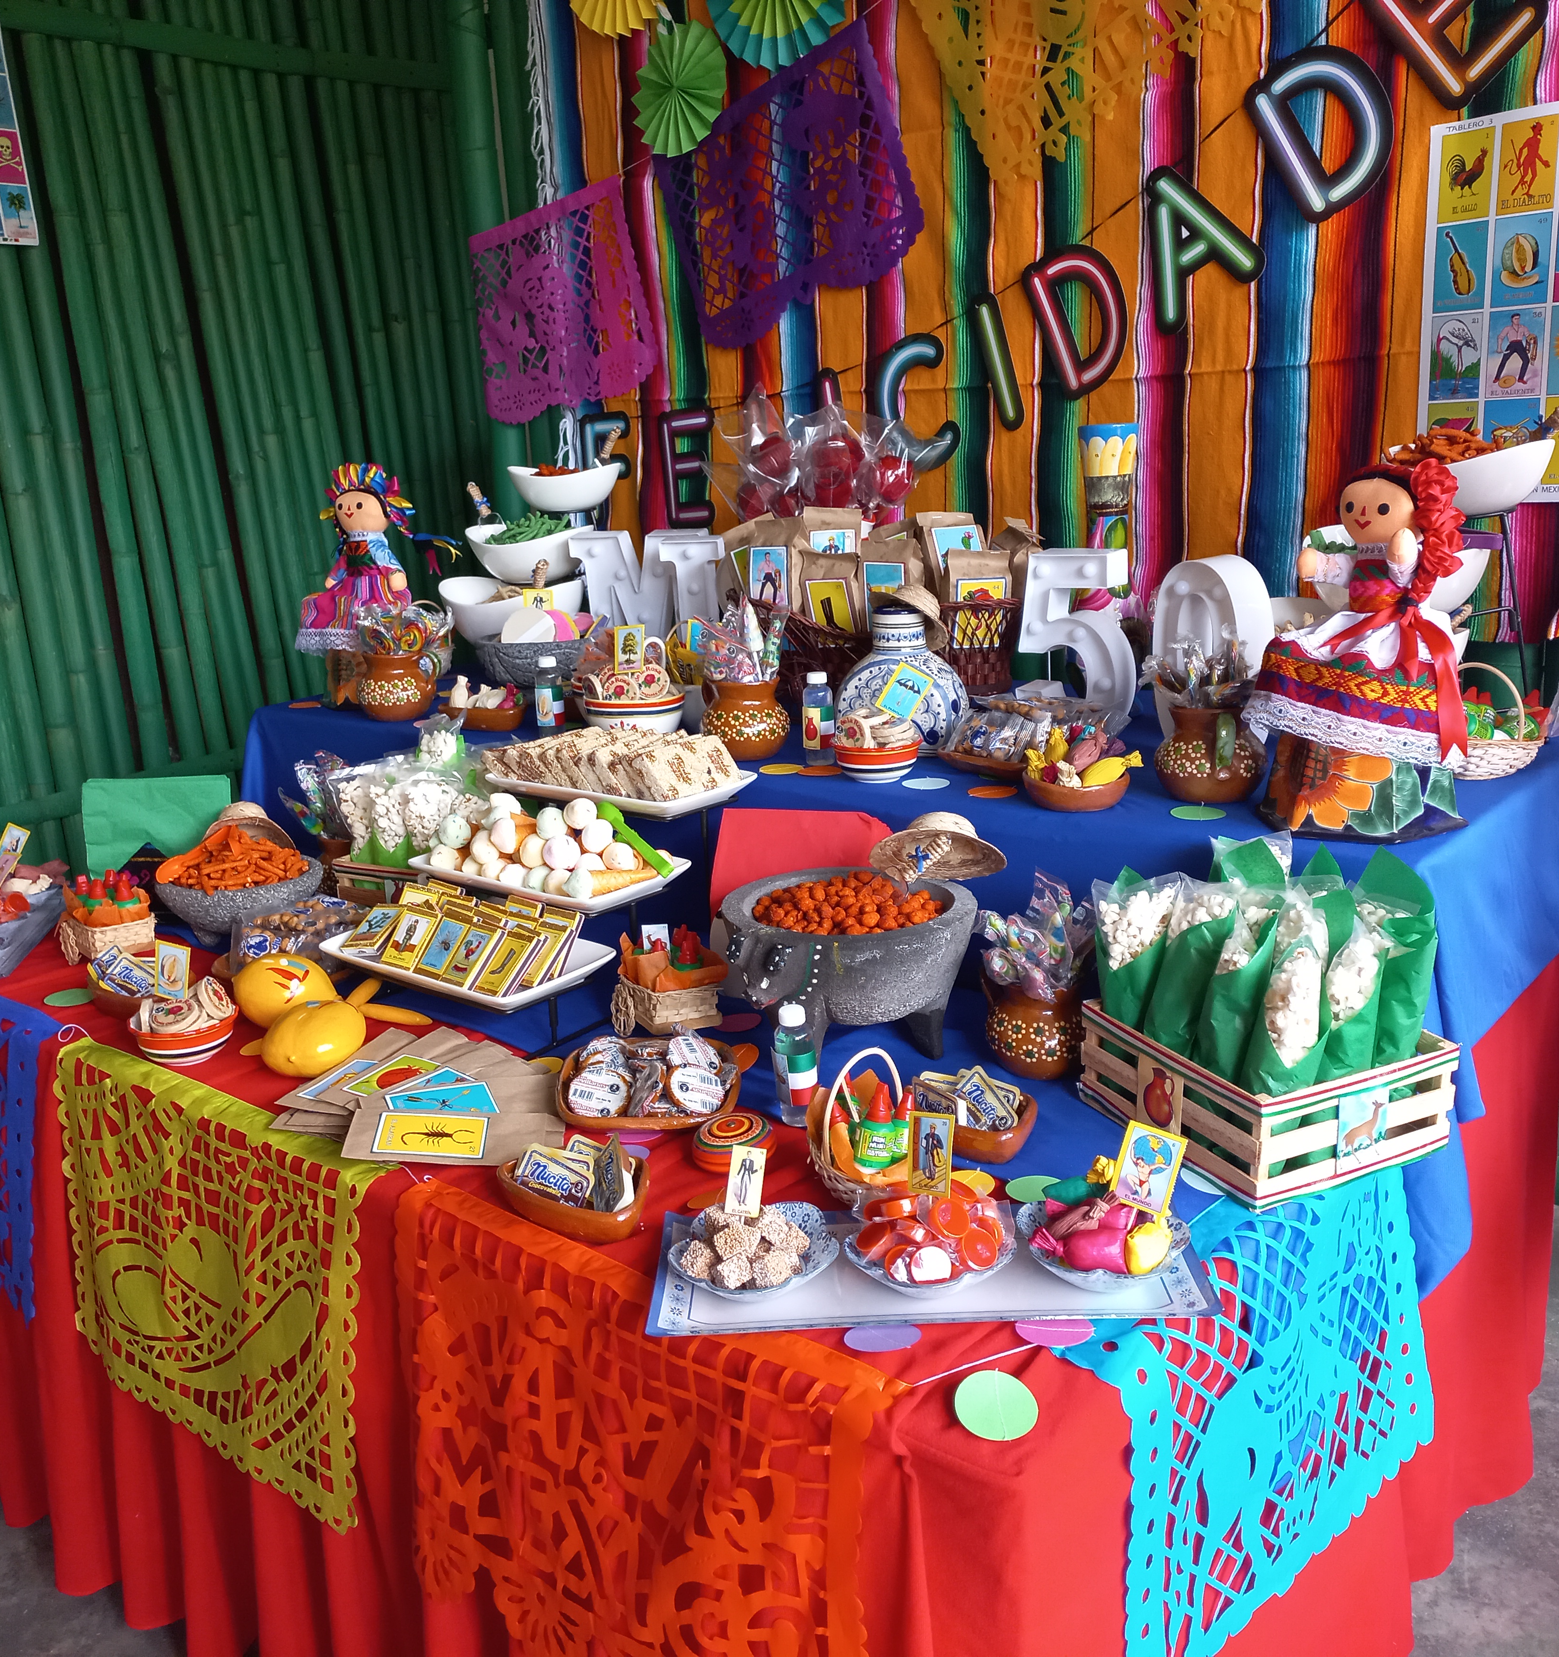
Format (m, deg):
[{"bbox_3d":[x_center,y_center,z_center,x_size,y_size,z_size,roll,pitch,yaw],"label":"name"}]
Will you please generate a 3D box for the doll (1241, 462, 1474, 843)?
[{"bbox_3d":[0.576,-0.186,1.586,0.130,0.356,0.205,-17,21,-39],"label":"doll"}]

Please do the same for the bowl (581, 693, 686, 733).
[{"bbox_3d":[-0.210,-0.161,2.265,0.145,0.065,0.145,-4,14,1],"label":"bowl"}]

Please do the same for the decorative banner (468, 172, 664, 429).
[{"bbox_3d":[-0.417,-0.974,2.969,0.453,0.371,0.030,4,17,39],"label":"decorative banner"}]

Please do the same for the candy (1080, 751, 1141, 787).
[{"bbox_3d":[0.352,-0.067,1.689,0.075,0.023,0.025,-20,22,-25],"label":"candy"}]

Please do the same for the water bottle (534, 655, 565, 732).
[{"bbox_3d":[-0.338,-0.189,2.316,0.043,0.112,0.043,-2,14,6],"label":"water bottle"}]

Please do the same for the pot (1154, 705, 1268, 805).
[{"bbox_3d":[0.464,-0.085,1.721,0.122,0.097,0.130,0,15,15],"label":"pot"}]

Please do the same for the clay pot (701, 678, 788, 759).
[{"bbox_3d":[-0.042,-0.138,2.003,0.109,0.093,0.115,-3,16,1],"label":"clay pot"}]

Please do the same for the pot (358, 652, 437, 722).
[{"bbox_3d":[-0.558,-0.209,2.340,0.118,0.092,0.106,-1,16,7],"label":"pot"}]

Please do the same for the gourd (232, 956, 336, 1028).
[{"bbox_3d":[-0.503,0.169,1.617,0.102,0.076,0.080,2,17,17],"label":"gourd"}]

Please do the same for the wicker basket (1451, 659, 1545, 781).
[{"bbox_3d":[0.770,-0.124,1.754,0.115,0.124,0.128,-14,20,-33],"label":"wicker basket"}]

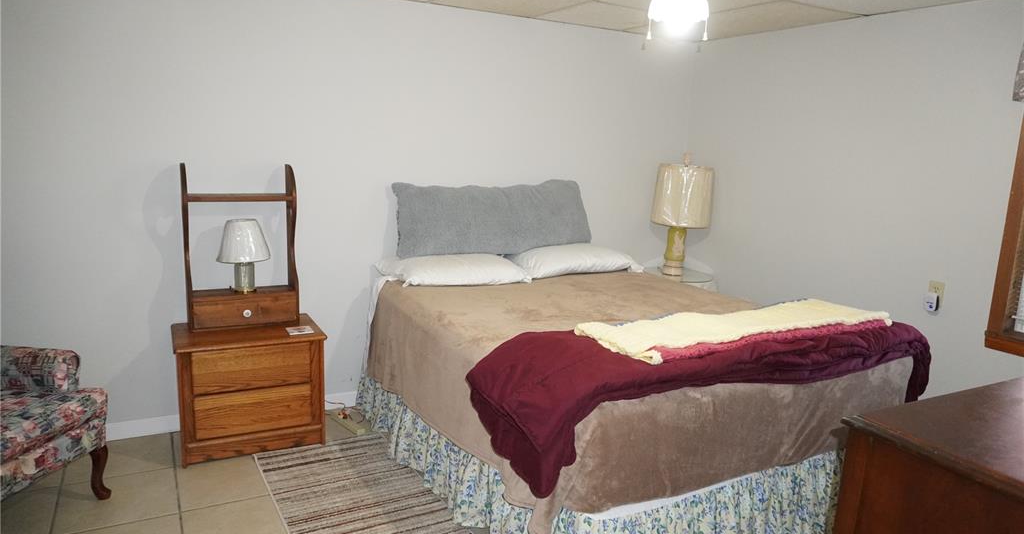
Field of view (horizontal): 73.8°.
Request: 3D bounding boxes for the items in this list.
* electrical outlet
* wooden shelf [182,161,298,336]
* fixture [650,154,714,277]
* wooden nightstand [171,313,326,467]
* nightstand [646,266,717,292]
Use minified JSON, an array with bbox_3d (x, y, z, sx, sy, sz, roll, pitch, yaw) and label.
[{"bbox_3d":[1.917,0.124,3.082,0.008,0.114,0.070,-3,12,-28],"label":"electrical outlet"},{"bbox_3d":[-1.230,-0.091,3.112,0.468,0.742,0.170,-3,12,-28],"label":"wooden shelf"},{"bbox_3d":[1.016,-0.310,4.137,0.380,0.725,0.380,-3,12,-28],"label":"fixture"},{"bbox_3d":[-1.208,0.549,3.146,0.617,0.532,0.425,-3,12,-28],"label":"wooden nightstand"},{"bbox_3d":[0.983,0.374,4.257,0.520,0.665,0.520,-3,12,-28],"label":"nightstand"}]

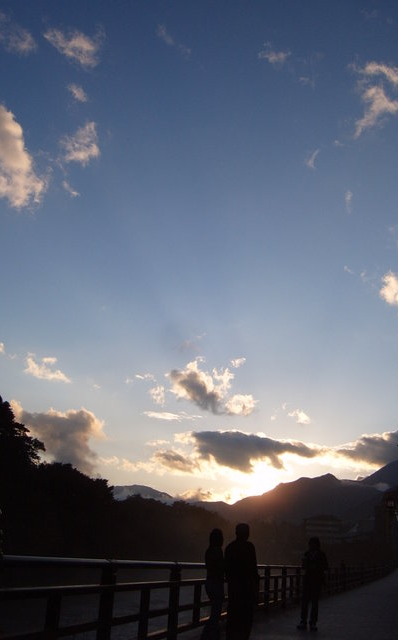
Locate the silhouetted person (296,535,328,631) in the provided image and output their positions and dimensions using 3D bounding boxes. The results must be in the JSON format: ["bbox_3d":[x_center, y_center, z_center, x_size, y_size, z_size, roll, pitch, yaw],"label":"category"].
[{"bbox_3d":[2.189,5.072,13.192,0.530,1.680,0.360,-5,-21,22],"label":"silhouetted person"}]

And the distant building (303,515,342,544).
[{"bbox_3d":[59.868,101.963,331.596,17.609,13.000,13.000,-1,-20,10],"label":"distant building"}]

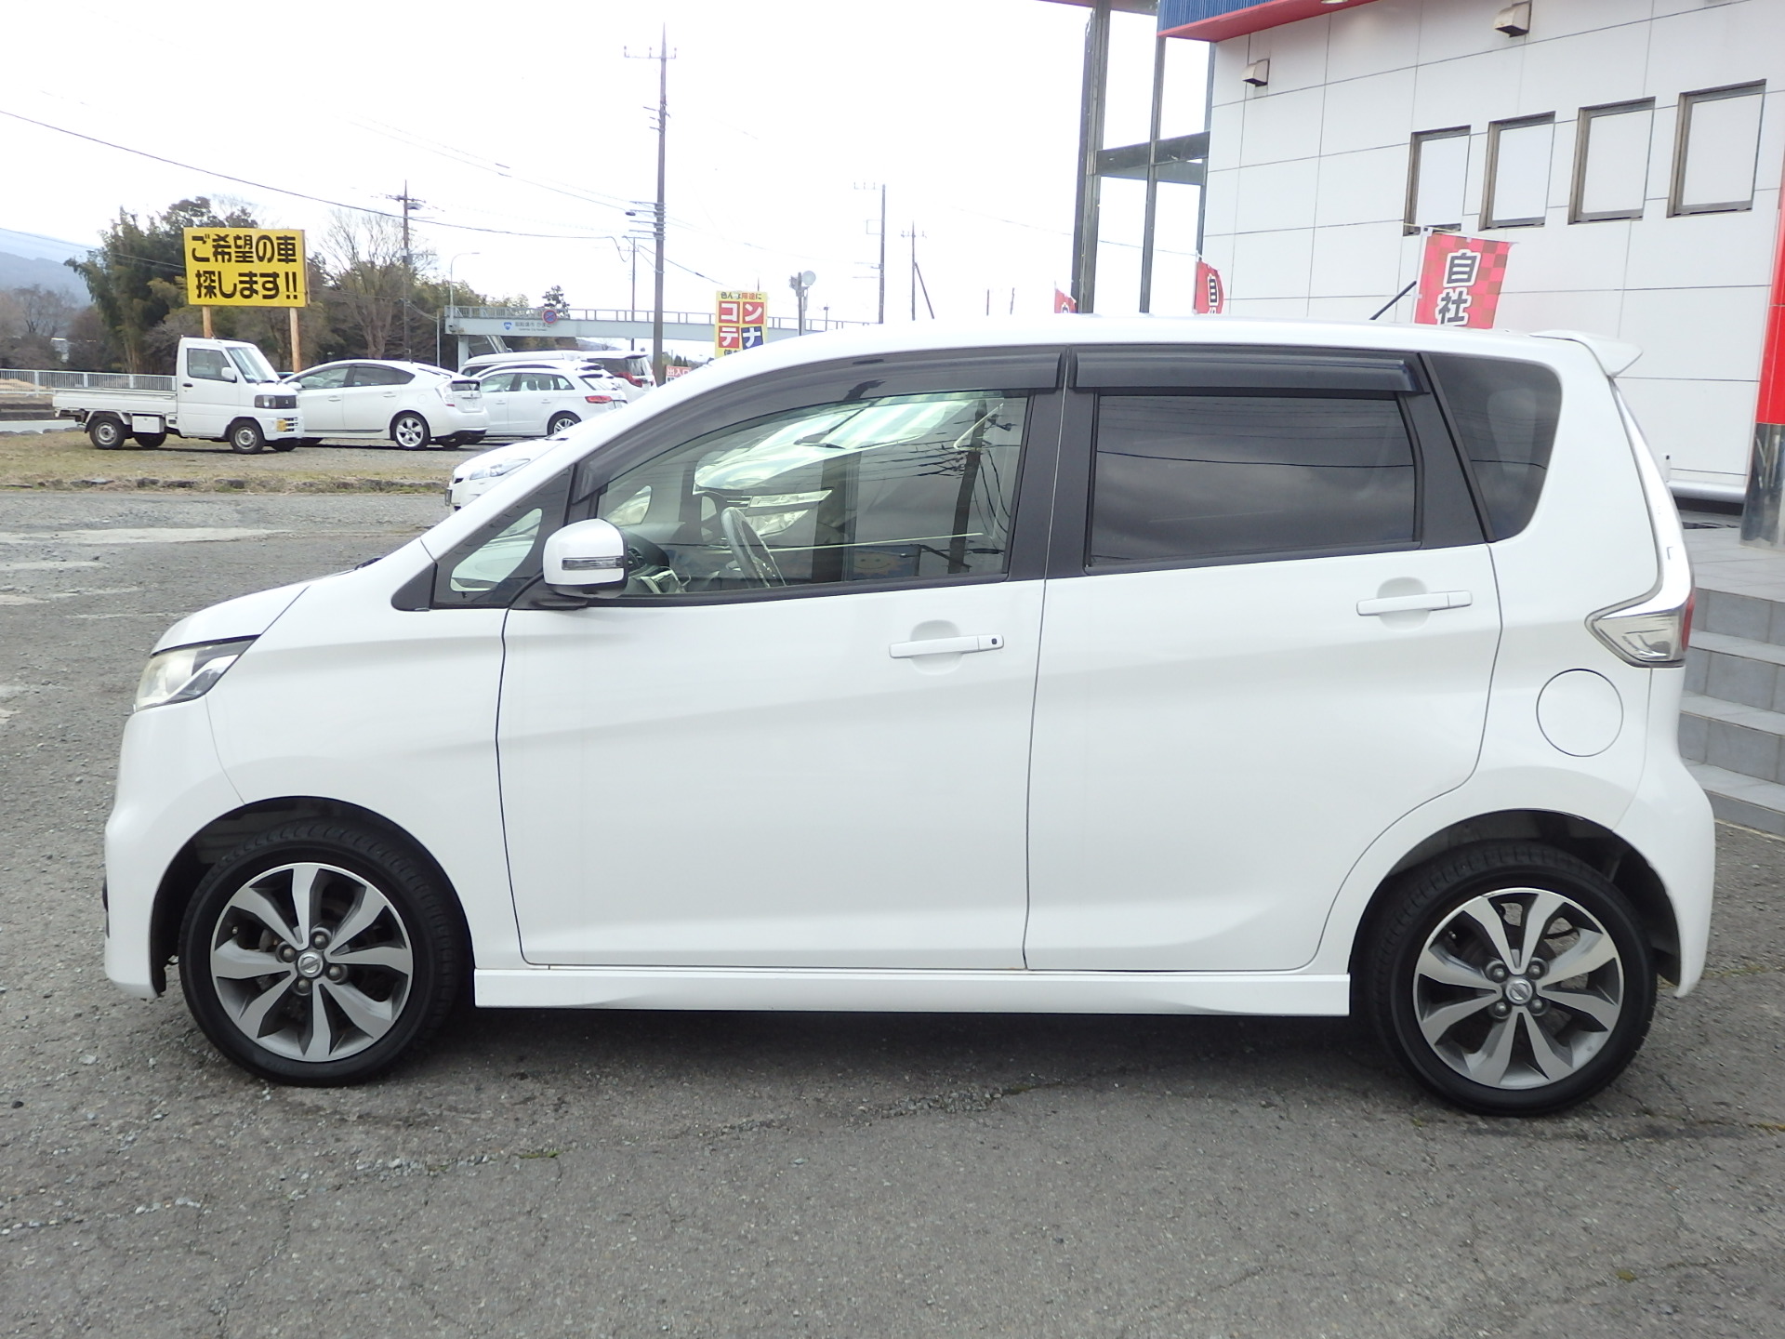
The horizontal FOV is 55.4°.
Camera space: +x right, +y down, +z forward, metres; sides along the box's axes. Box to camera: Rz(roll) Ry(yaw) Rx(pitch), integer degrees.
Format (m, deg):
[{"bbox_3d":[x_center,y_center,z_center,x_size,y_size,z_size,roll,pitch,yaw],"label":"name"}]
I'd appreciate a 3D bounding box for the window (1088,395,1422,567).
[{"bbox_3d":[0.702,-0.373,3.308,0.655,0.355,0.040,2,0,-1],"label":"window"}]

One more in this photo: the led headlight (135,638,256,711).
[{"bbox_3d":[-1.433,-0.001,3.503,0.360,0.200,0.360,2,10,-1],"label":"led headlight"}]

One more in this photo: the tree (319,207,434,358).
[{"bbox_3d":[-26.777,-19.116,88.833,5.770,9.300,5.770,2,10,0],"label":"tree"}]

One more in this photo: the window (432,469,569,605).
[{"bbox_3d":[-0.774,-0.260,3.377,0.275,0.280,0.050,1,-2,7],"label":"window"}]

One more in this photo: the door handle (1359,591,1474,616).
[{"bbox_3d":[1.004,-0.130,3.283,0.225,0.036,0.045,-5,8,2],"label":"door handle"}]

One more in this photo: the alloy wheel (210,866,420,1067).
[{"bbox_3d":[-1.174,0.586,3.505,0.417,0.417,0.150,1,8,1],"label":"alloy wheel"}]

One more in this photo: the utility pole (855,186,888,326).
[{"bbox_3d":[-1.308,-19.335,90.994,1.750,12.900,0.400,2,9,0],"label":"utility pole"}]

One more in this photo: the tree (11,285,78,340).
[{"bbox_3d":[-57.339,-22.987,115.542,4.520,6.060,4.520,2,10,0],"label":"tree"}]

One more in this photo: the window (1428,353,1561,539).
[{"bbox_3d":[1.181,-0.436,3.327,0.270,0.360,0.050,2,-3,-1],"label":"window"}]

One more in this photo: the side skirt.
[{"bbox_3d":[0.043,0.641,3.445,1.760,0.105,0.090,2,10,-1],"label":"side skirt"}]

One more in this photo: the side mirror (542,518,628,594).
[{"bbox_3d":[-0.566,-0.207,3.135,0.155,0.155,0.220,2,10,-1],"label":"side mirror"}]

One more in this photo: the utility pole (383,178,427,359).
[{"bbox_3d":[-23.115,-17.555,80.836,1.900,10.860,0.500,2,9,0],"label":"utility pole"}]

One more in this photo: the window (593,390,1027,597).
[{"bbox_3d":[-0.158,-0.348,3.347,0.860,0.430,0.060,1,-2,1],"label":"window"}]

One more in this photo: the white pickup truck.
[{"bbox_3d":[-11.069,-4.331,26.610,3.395,1.800,1.475,2,10,4],"label":"white pickup truck"}]

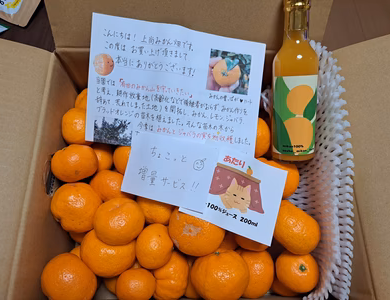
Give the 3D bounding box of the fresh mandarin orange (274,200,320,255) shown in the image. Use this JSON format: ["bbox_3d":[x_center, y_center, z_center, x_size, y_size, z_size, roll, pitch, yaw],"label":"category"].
[{"bbox_3d":[0.126,0.097,0.347,0.052,0.058,0.066,-43,73,-16],"label":"fresh mandarin orange"}]

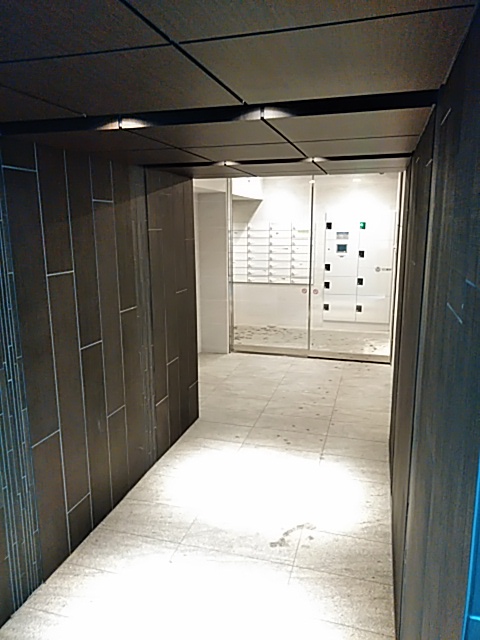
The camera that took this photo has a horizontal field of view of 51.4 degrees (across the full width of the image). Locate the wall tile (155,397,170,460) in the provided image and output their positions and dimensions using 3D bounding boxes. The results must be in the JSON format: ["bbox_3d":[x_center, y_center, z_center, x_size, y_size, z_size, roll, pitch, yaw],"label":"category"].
[{"bbox_3d":[-0.558,0.773,3.582,0.020,0.396,0.198,3,12,16],"label":"wall tile"}]

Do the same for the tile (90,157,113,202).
[{"bbox_3d":[-0.742,-0.746,2.664,0.020,0.214,0.200,3,12,16],"label":"tile"}]

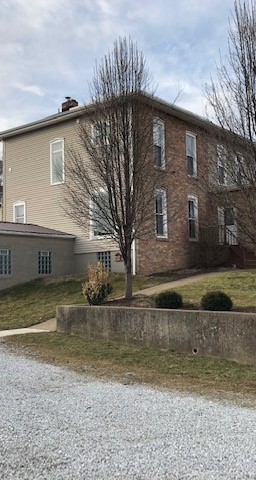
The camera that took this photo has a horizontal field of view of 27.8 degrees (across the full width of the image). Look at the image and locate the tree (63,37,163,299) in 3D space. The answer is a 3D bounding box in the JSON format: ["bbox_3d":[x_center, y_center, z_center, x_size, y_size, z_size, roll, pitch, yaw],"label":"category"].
[{"bbox_3d":[-0.386,-1.807,12.900,2.492,6.528,2.492,-1,-5,0],"label":"tree"}]

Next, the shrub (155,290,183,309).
[{"bbox_3d":[0.841,1.241,10.750,0.581,0.384,0.580,-1,-5,0],"label":"shrub"}]

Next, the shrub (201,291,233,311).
[{"bbox_3d":[1.667,1.144,9.750,0.603,0.386,0.600,-1,-5,0],"label":"shrub"}]

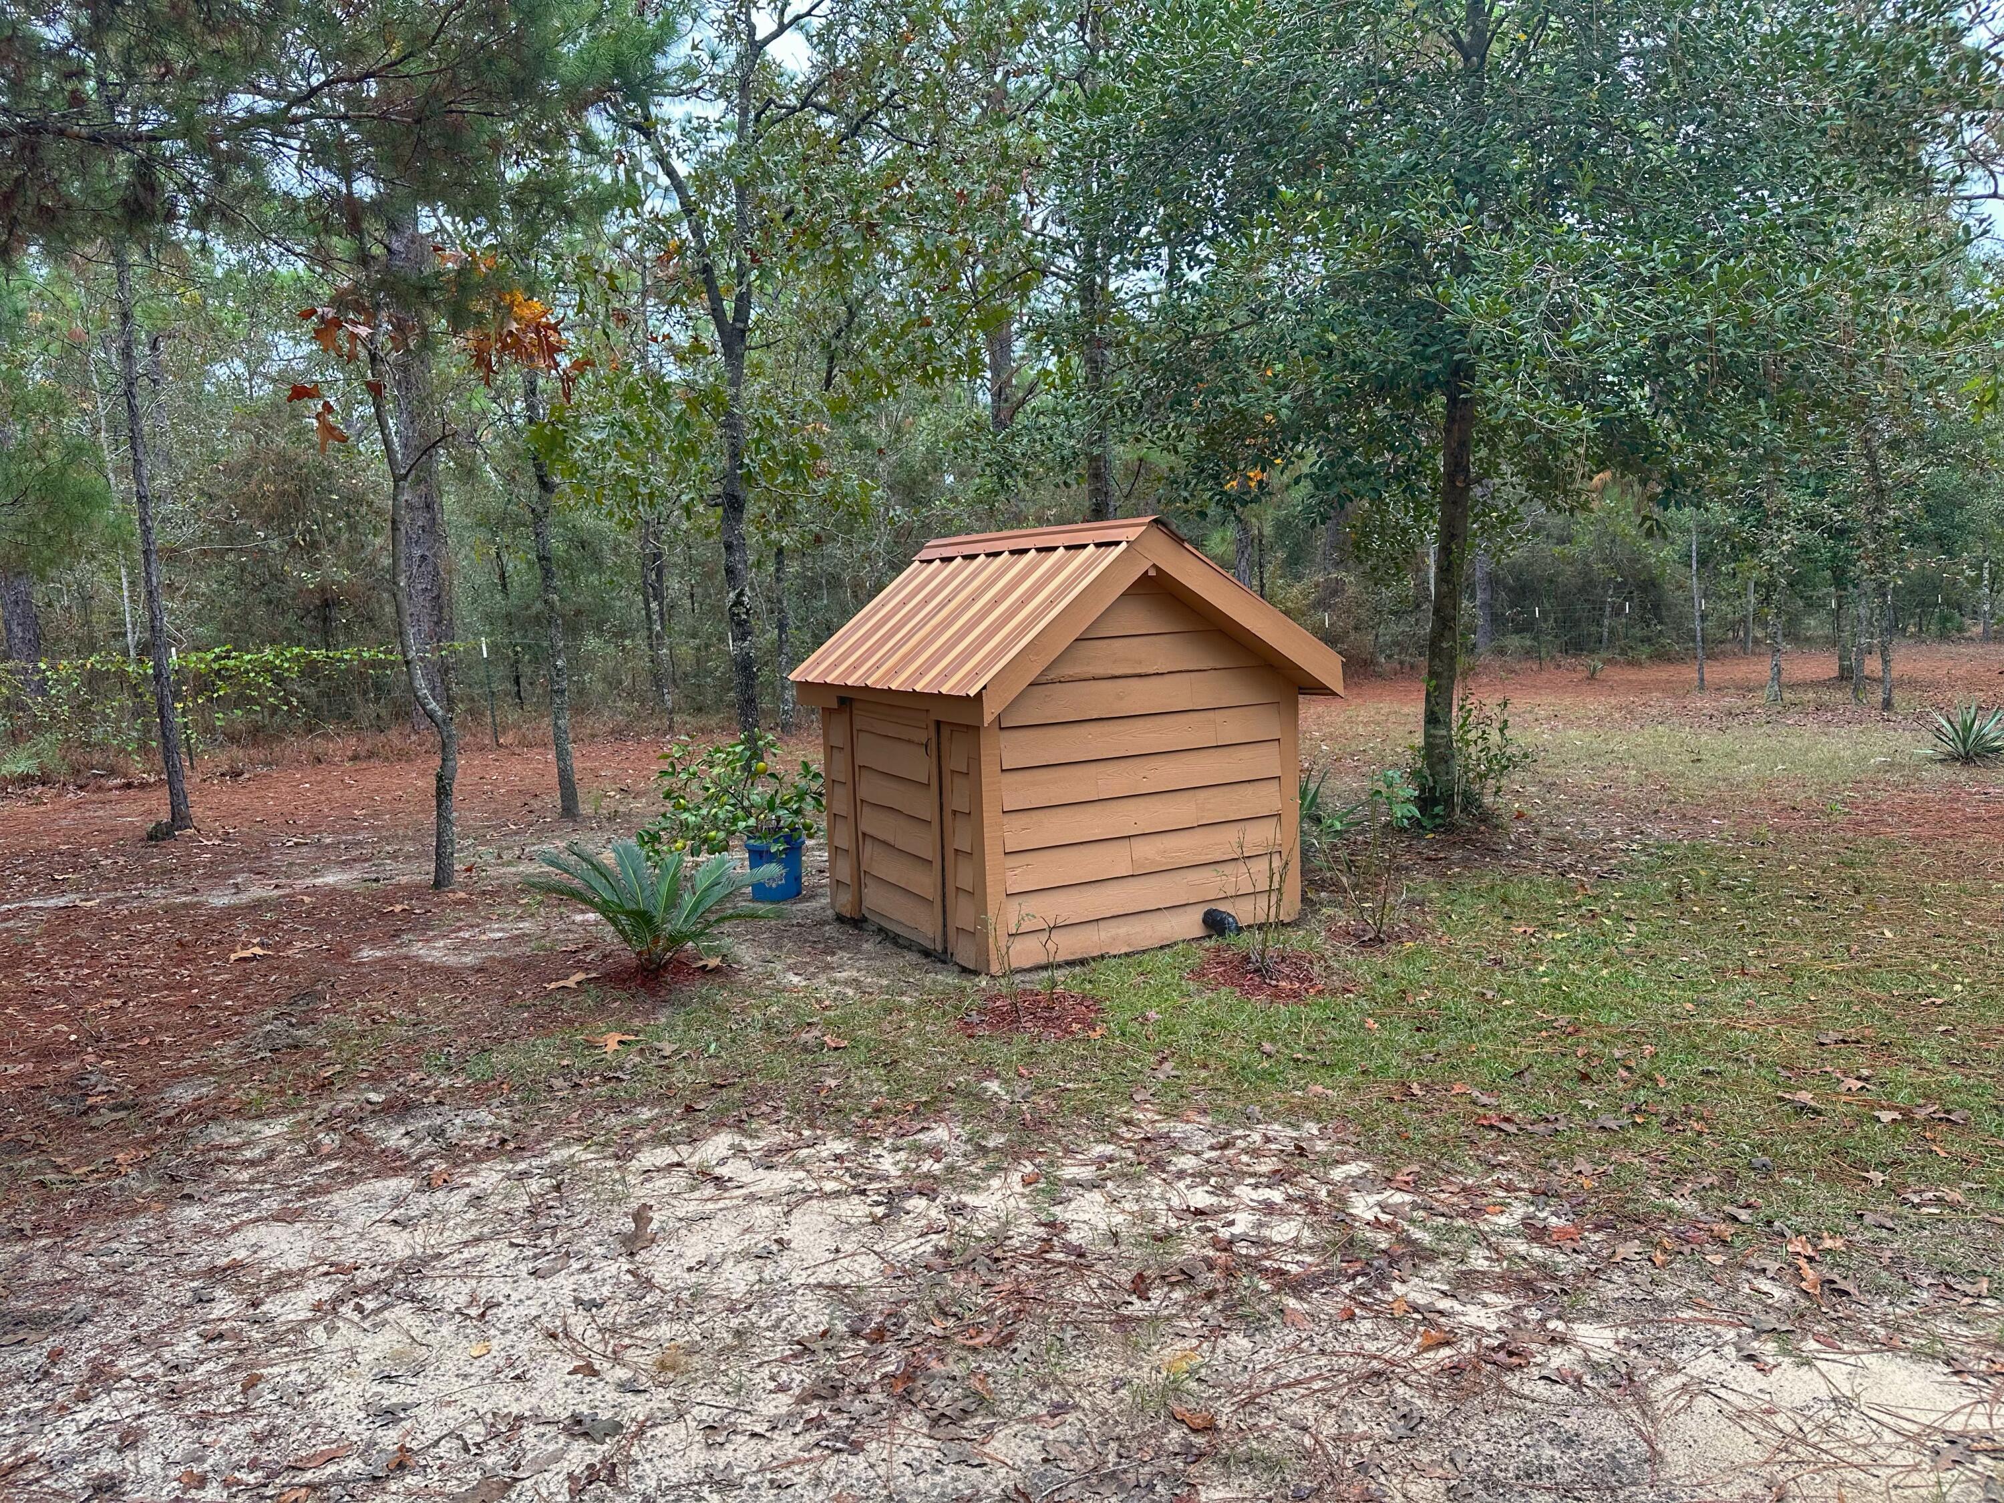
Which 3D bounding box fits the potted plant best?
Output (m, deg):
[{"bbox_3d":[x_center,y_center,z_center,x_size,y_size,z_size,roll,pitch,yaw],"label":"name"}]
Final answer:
[{"bbox_3d":[-1.359,0.328,7.074,0.920,0.870,0.750,-3,6,-9],"label":"potted plant"}]

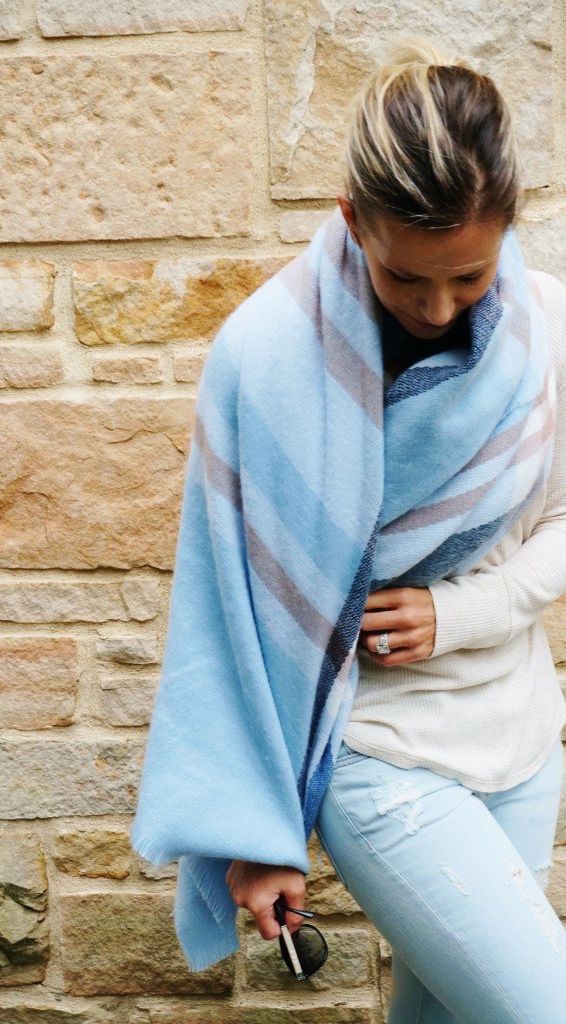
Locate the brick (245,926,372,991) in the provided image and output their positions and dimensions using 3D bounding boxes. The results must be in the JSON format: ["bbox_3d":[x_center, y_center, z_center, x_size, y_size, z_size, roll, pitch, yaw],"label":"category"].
[{"bbox_3d":[0.034,0.536,2.024,0.152,0.077,0.090,-1,0,3],"label":"brick"}]

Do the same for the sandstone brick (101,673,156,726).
[{"bbox_3d":[-0.173,0.228,2.034,0.092,0.065,0.090,-1,0,3],"label":"sandstone brick"}]

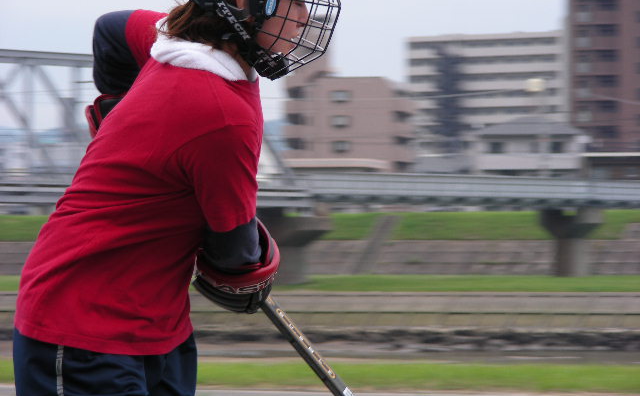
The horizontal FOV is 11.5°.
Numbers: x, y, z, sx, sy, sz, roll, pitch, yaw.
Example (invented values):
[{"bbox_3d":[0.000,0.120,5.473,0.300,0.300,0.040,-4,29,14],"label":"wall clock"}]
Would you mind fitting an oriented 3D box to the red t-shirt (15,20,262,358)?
[{"bbox_3d":[-0.327,-0.022,6.000,0.320,0.610,0.470,14,6,-17],"label":"red t-shirt"}]

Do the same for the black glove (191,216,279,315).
[{"bbox_3d":[-0.154,0.126,5.870,0.155,0.145,0.210,0,-24,6],"label":"black glove"}]

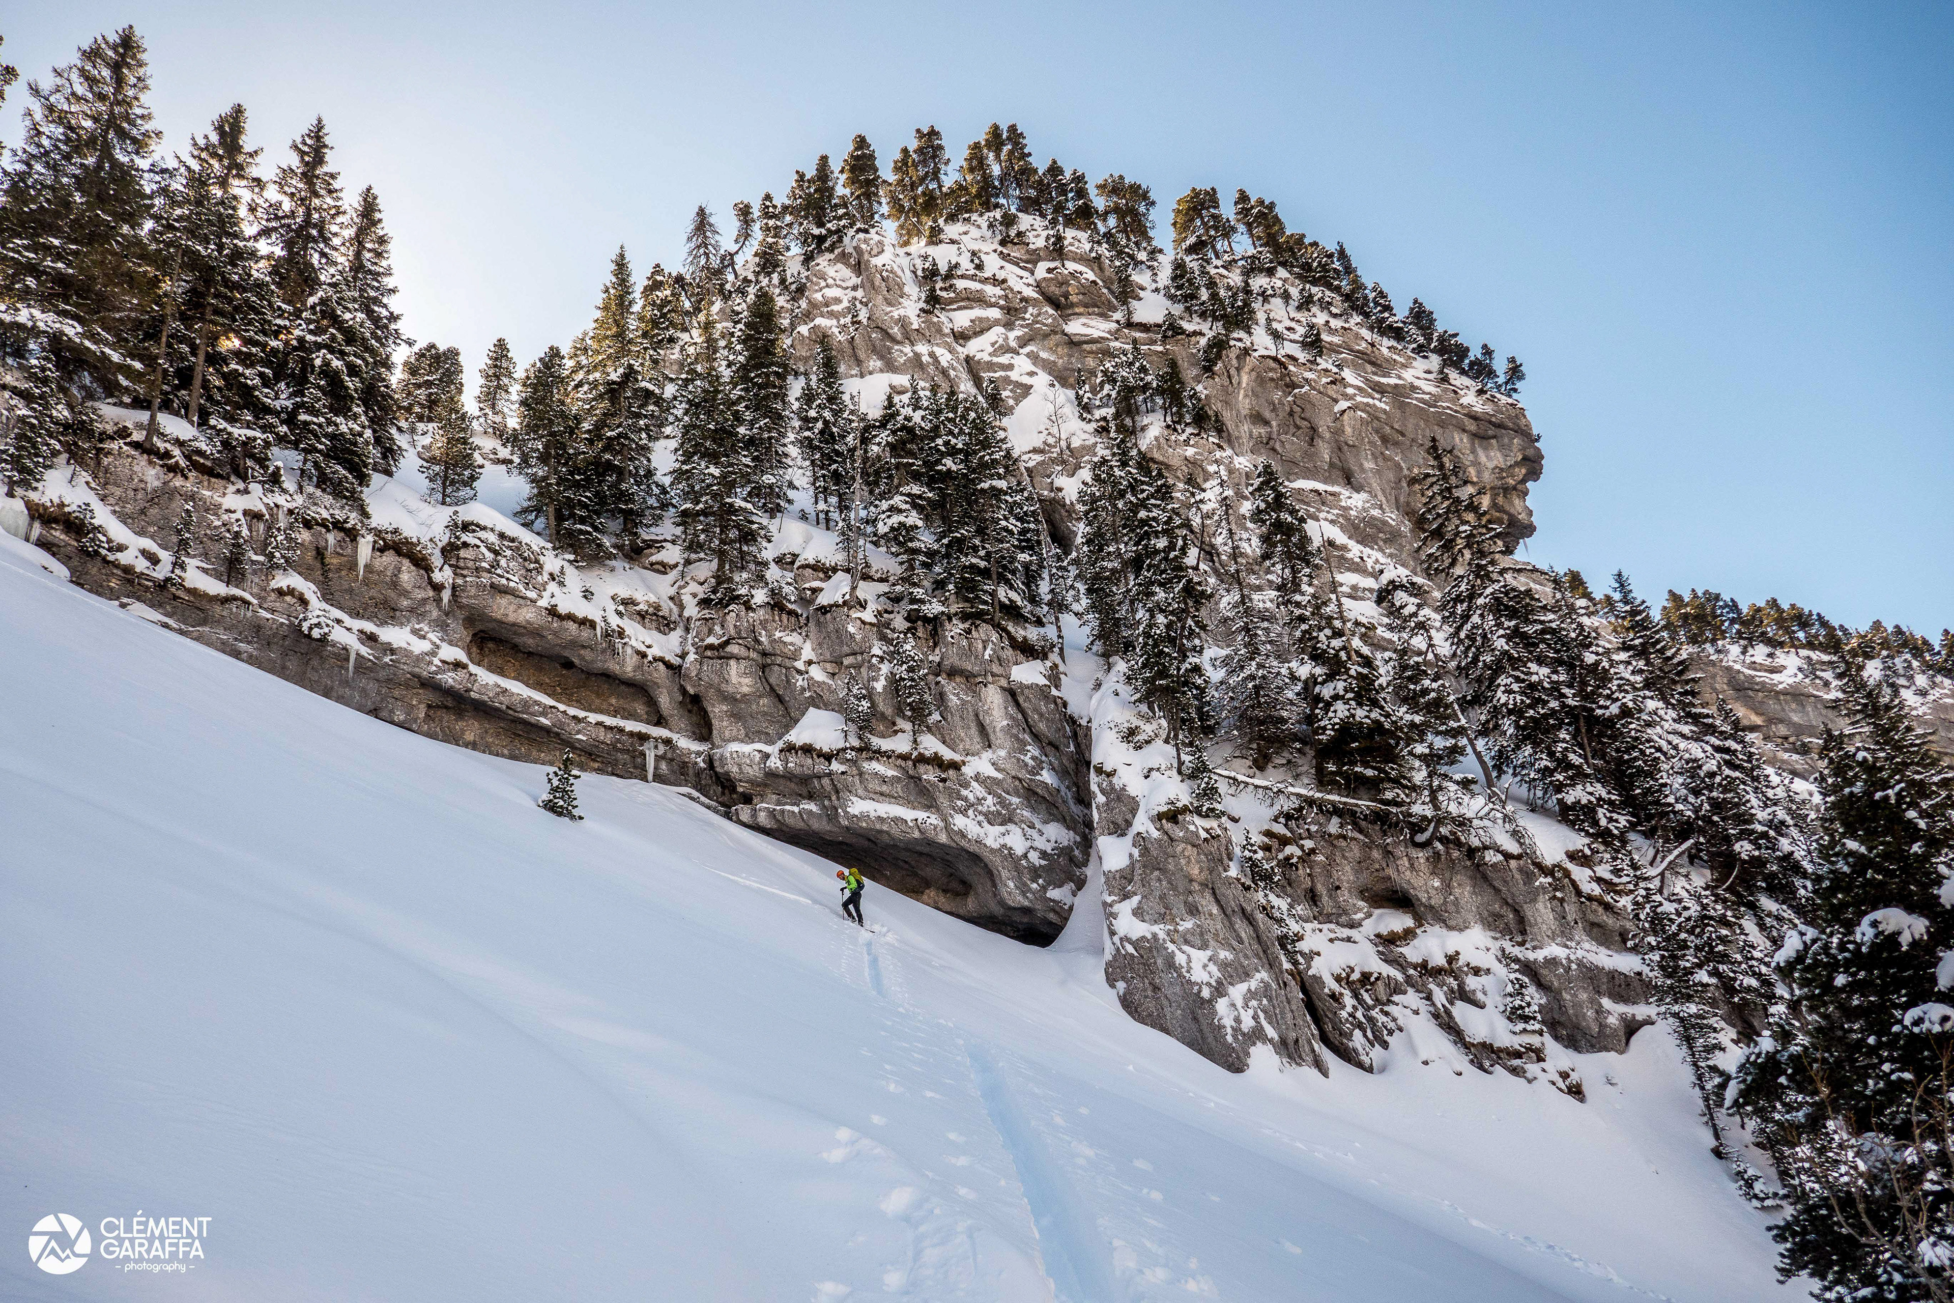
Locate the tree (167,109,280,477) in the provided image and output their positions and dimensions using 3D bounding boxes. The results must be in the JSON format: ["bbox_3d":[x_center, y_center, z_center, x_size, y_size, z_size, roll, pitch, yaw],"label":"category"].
[{"bbox_3d":[-30.639,-15.088,56.000,3.734,16.125,3.734,0,-12,0],"label":"tree"}]

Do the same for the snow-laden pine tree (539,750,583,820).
[{"bbox_3d":[-13.442,4.343,44.000,1.419,2.246,1.419,0,-12,0],"label":"snow-laden pine tree"}]

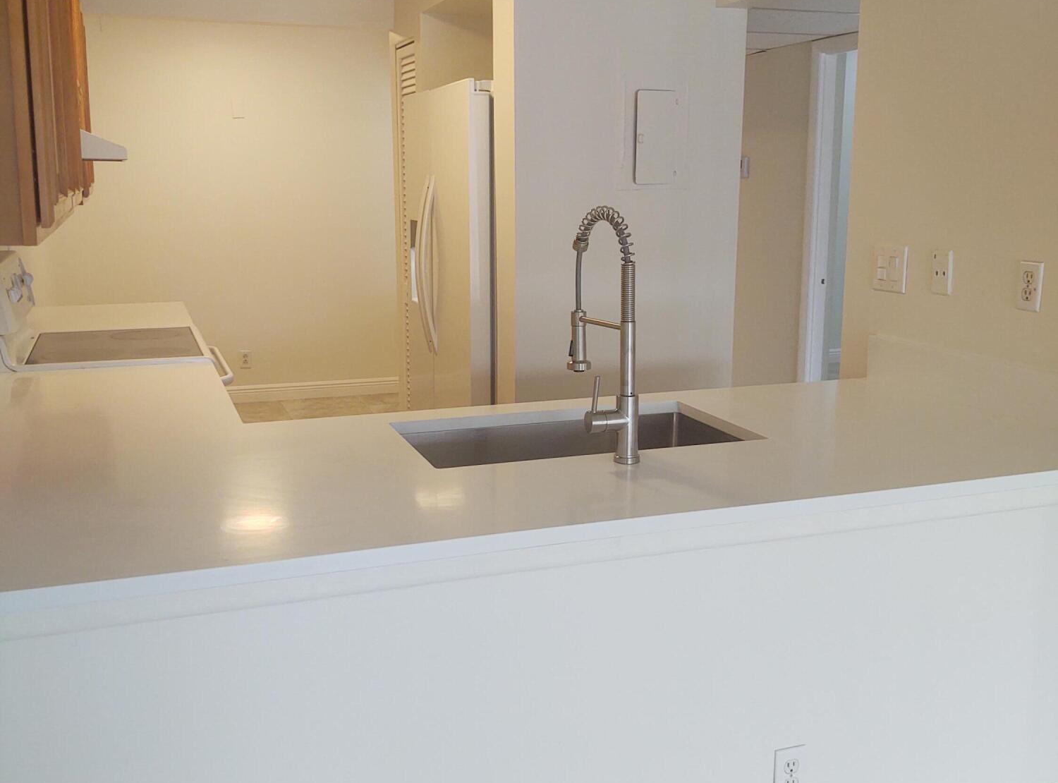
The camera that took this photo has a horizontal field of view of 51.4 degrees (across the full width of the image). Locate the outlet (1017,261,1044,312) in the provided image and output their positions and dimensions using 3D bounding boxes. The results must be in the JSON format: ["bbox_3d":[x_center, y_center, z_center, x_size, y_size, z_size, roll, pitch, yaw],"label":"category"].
[{"bbox_3d":[1.188,-0.247,2.613,0.010,0.115,0.070,-4,12,-20],"label":"outlet"}]

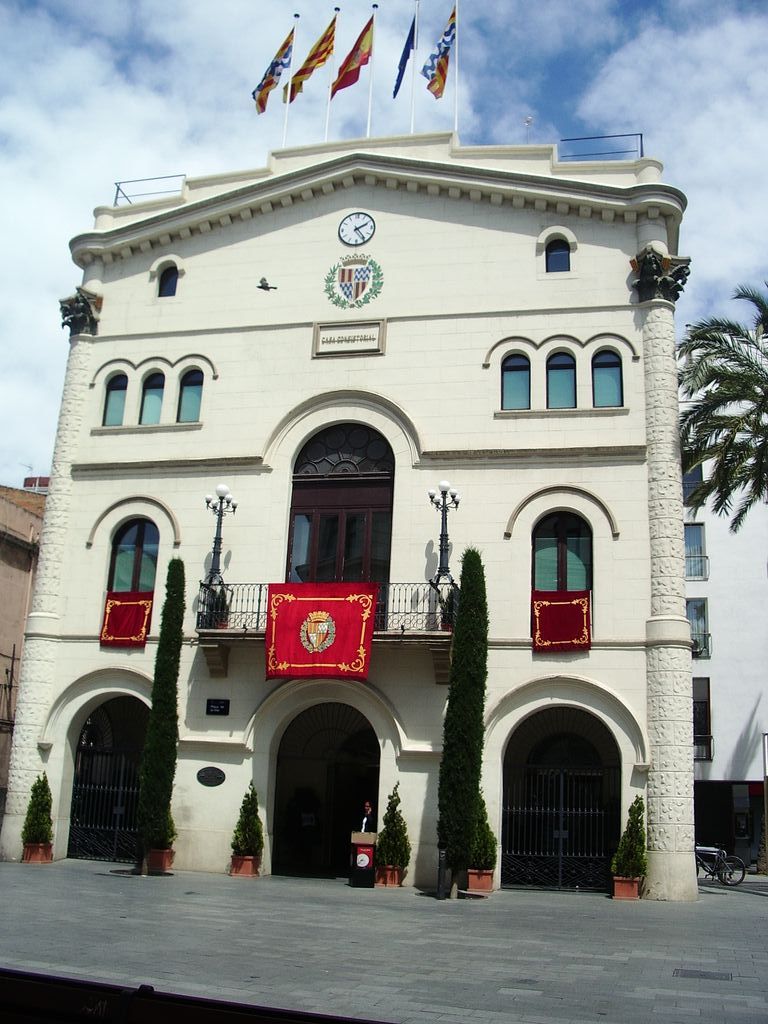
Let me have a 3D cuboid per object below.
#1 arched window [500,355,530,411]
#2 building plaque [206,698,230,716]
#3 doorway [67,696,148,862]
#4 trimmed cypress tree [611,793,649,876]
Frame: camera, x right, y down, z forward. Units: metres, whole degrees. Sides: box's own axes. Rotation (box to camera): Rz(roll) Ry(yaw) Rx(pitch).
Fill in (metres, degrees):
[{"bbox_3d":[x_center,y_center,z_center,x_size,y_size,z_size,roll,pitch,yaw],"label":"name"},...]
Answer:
[{"bbox_3d":[3.132,-3.083,24.468,0.695,1.414,0.220,-1,-15,13],"label":"arched window"},{"bbox_3d":[-3.831,4.520,23.941,0.568,0.364,0.040,-1,-13,13],"label":"building plaque"},{"bbox_3d":[-6.222,6.233,24.445,2.565,3.842,0.500,-1,-15,13],"label":"doorway"},{"bbox_3d":[5.229,6.911,22.051,0.769,1.721,0.769,-1,-17,13],"label":"trimmed cypress tree"}]

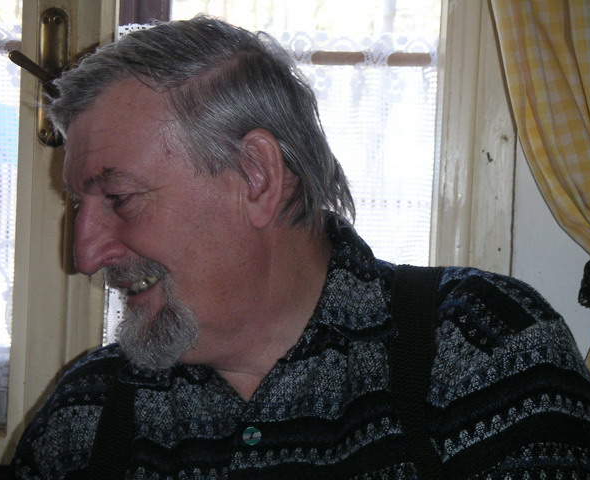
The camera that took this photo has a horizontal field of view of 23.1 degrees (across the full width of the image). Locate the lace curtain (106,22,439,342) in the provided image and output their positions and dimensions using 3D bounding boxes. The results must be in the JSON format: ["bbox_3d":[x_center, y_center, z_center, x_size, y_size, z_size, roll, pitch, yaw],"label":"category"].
[{"bbox_3d":[-0.023,-0.014,1.520,0.348,0.412,0.035,2,1,0],"label":"lace curtain"}]

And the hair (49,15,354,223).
[{"bbox_3d":[-0.072,-0.083,1.090,0.203,0.180,0.172,-14,7,-19],"label":"hair"}]

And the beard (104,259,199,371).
[{"bbox_3d":[-0.110,0.053,1.060,0.058,0.085,0.080,-14,7,-19],"label":"beard"}]

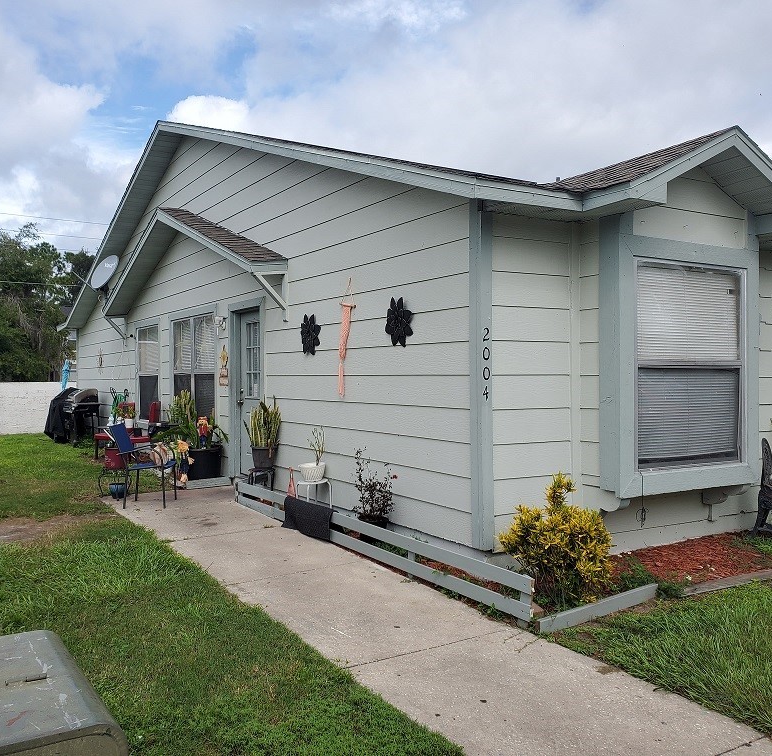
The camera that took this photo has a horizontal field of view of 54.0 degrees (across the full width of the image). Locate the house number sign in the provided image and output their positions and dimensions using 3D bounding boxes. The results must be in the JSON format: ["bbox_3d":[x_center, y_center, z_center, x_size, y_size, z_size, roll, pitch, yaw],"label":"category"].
[{"bbox_3d":[0.724,-0.098,5.397,0.073,0.525,0.020,-1,0,-32],"label":"house number sign"}]

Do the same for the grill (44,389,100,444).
[{"bbox_3d":[-6.607,0.787,15.920,0.680,1.180,1.300,-1,0,-32],"label":"grill"}]

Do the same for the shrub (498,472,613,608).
[{"bbox_3d":[1.094,1.030,4.860,0.670,0.820,0.650,0,0,0],"label":"shrub"}]

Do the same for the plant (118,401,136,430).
[{"bbox_3d":[-4.300,0.635,12.500,0.290,0.450,0.290,-1,0,-32],"label":"plant"}]

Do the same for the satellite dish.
[{"bbox_3d":[-5.224,-1.951,14.000,0.680,0.640,0.250,0,-20,29],"label":"satellite dish"}]

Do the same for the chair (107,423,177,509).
[{"bbox_3d":[-2.670,0.965,8.420,0.630,0.870,0.570,0,0,-3],"label":"chair"}]

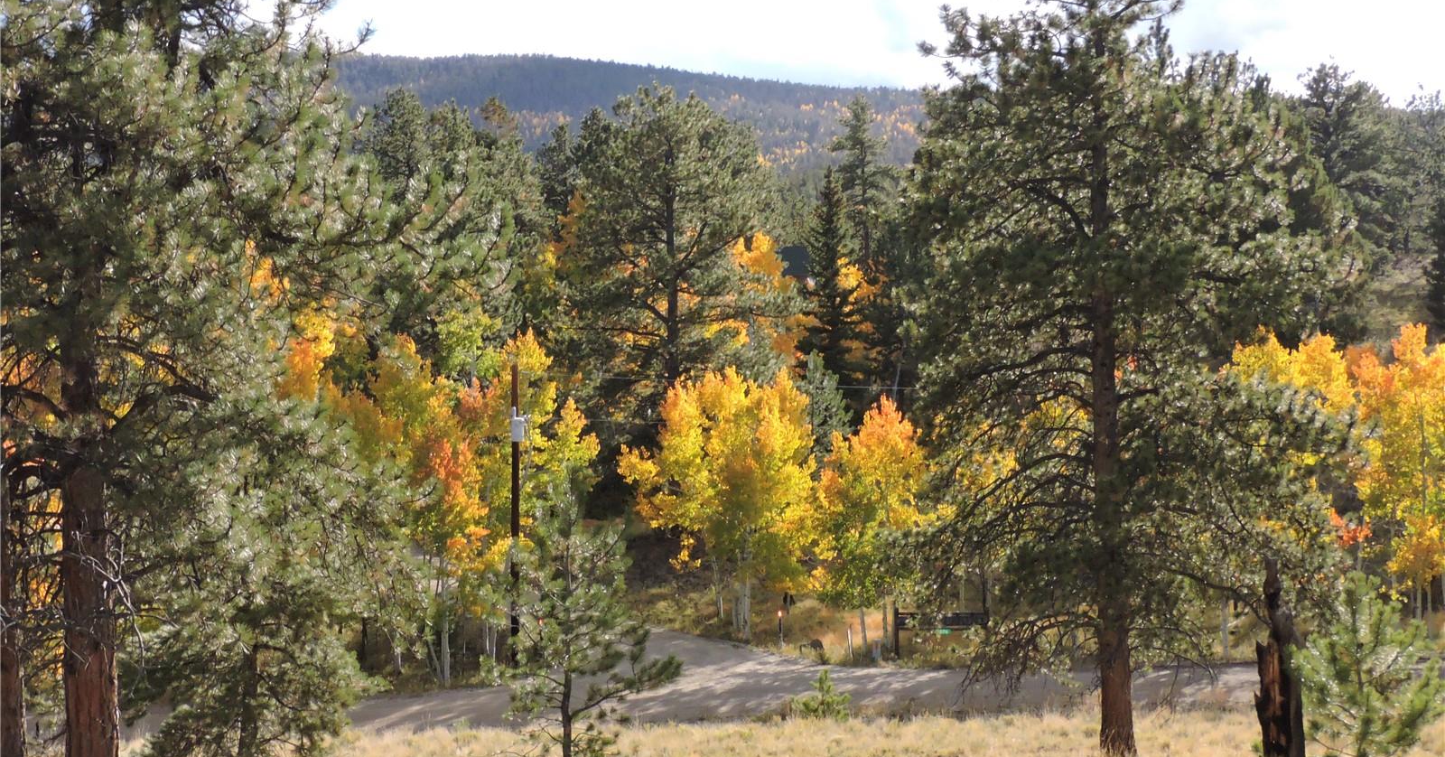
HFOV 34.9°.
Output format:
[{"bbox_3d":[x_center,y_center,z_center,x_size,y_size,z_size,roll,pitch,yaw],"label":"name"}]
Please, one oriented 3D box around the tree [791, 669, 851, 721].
[{"bbox_3d":[1.925,6.229,45.000,1.170,1.060,1.140,0,0,0],"label":"tree"}]

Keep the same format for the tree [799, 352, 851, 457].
[{"bbox_3d":[3.481,1.810,80.000,2.200,5.470,2.200,0,0,0],"label":"tree"}]

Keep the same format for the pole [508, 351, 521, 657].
[{"bbox_3d":[-6.062,3.970,67.000,0.360,8.960,0.360,0,0,0],"label":"pole"}]

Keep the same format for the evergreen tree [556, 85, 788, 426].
[{"bbox_3d":[-1.882,-2.939,86.000,8.710,16.070,8.450,0,0,0],"label":"evergreen tree"}]

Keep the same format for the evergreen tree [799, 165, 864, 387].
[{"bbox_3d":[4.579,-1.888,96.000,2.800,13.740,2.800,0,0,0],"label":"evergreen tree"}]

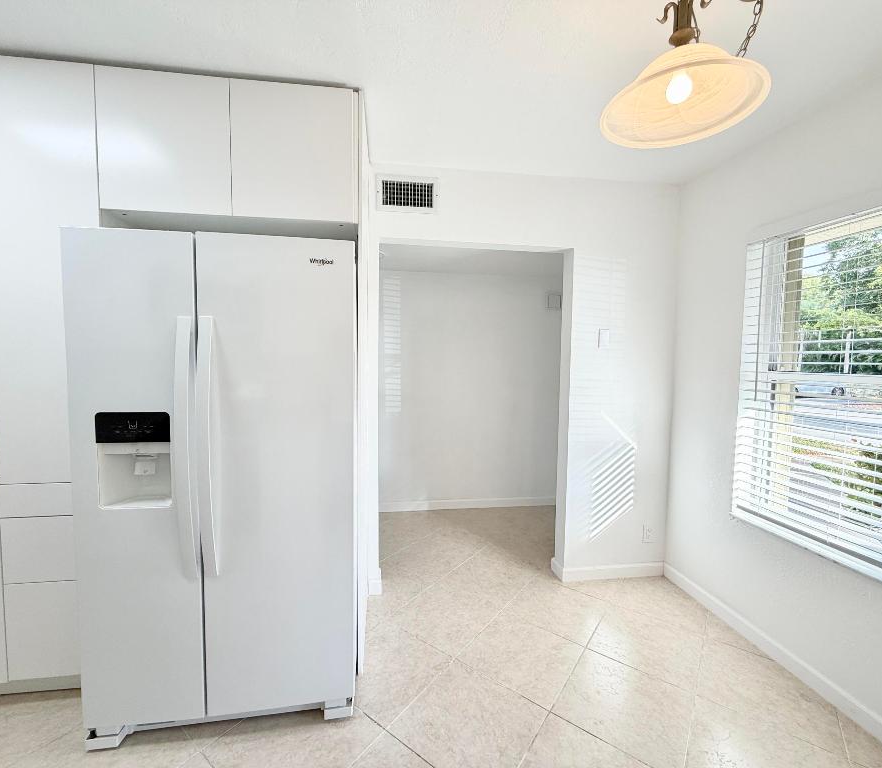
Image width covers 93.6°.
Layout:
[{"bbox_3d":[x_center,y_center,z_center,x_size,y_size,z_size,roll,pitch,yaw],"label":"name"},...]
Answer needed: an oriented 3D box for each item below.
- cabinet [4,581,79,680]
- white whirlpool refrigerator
[{"bbox_3d":[-1.489,0.924,1.873,0.377,0.379,0.584,0,3,-8],"label":"cabinet"},{"bbox_3d":[-0.807,0.354,1.787,0.909,1.747,0.850,0,3,-8],"label":"white whirlpool refrigerator"}]

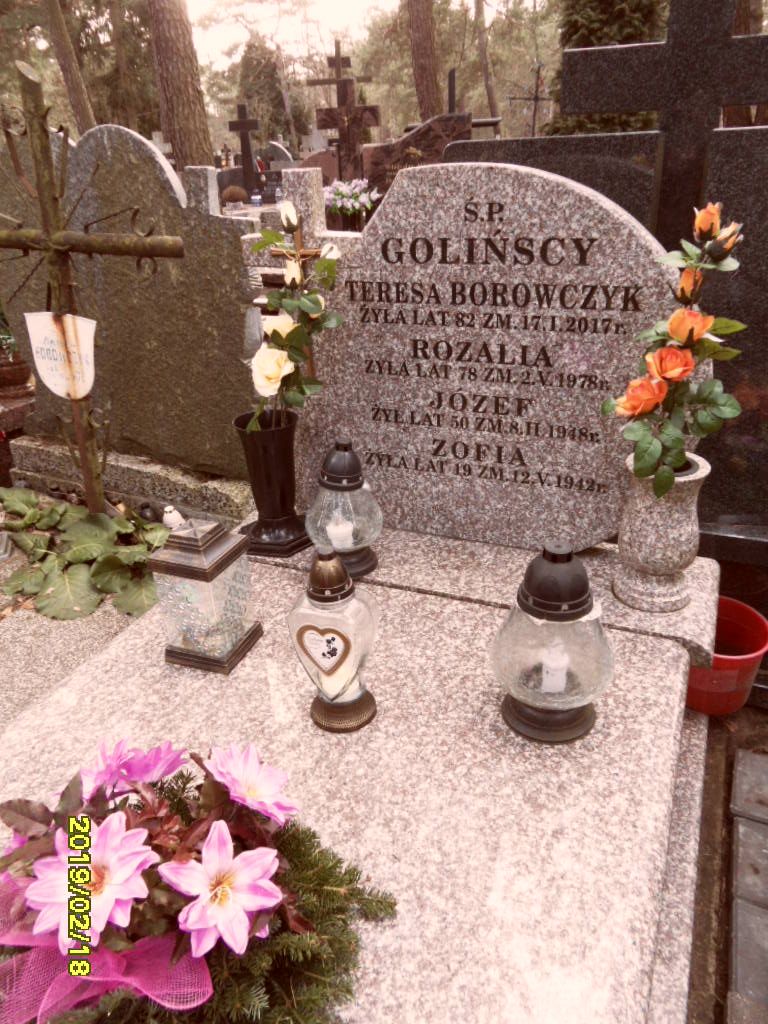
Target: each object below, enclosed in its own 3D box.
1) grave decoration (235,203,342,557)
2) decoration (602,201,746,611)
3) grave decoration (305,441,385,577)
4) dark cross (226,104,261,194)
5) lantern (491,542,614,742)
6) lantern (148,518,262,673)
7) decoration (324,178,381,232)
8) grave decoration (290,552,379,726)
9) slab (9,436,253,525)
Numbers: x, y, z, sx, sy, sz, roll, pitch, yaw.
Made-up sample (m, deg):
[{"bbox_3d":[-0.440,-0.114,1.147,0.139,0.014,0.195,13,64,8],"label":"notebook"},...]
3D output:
[{"bbox_3d":[-0.193,-0.239,1.422,0.260,0.670,0.190,9,28,23],"label":"grave decoration"},{"bbox_3d":[0.474,-0.148,1.168,0.230,0.650,0.190,9,28,23],"label":"decoration"},{"bbox_3d":[-0.084,-0.016,1.411,0.155,0.260,0.155,-3,26,1],"label":"grave decoration"},{"bbox_3d":[-1.813,-4.837,9.500,0.450,1.150,0.110,9,28,23],"label":"dark cross"},{"bbox_3d":[0.238,0.172,0.997,0.173,0.270,0.173,9,28,23],"label":"lantern"},{"bbox_3d":[-0.299,0.124,1.183,0.120,0.250,0.120,7,27,19],"label":"lantern"},{"bbox_3d":[-0.224,-2.081,4.900,0.420,0.450,0.340,9,28,23],"label":"decoration"},{"bbox_3d":[-0.068,0.180,1.023,0.120,0.270,0.105,9,28,23],"label":"grave decoration"},{"bbox_3d":[-0.633,-0.130,1.878,0.830,0.090,0.220,10,29,26],"label":"slab"}]

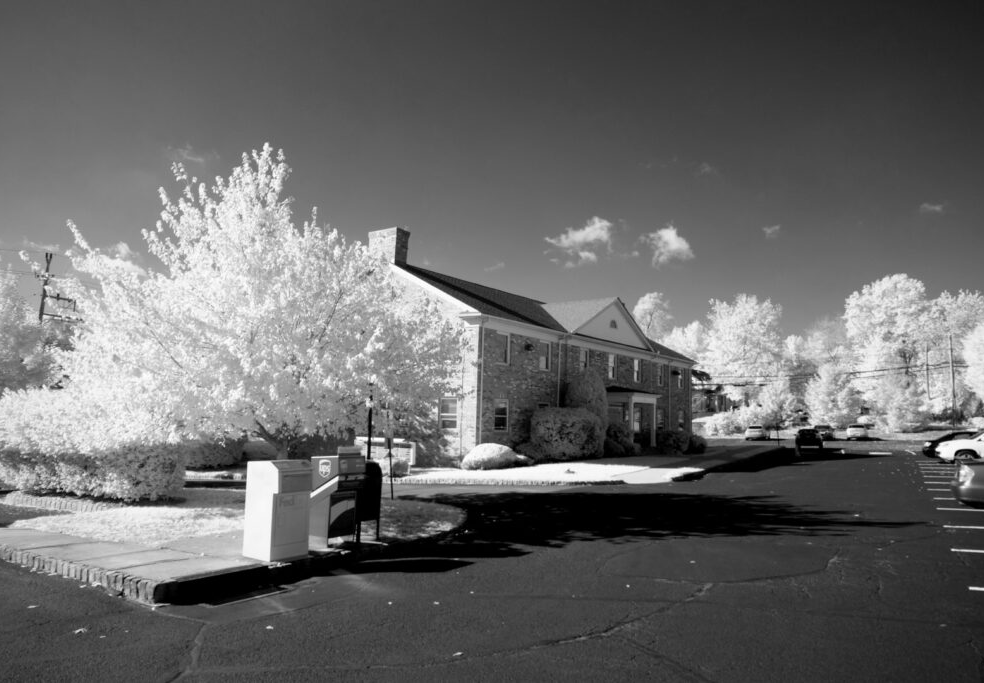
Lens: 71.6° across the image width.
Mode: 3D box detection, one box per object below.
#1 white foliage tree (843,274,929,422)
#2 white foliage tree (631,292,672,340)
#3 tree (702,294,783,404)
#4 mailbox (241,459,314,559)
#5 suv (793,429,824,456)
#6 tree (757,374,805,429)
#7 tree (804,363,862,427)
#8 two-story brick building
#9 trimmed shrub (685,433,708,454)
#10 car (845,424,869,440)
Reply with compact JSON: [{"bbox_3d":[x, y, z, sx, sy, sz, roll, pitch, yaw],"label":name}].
[{"bbox_3d":[50.851,1.160,88.000,10.500,18.400,10.000,-3,-8,30],"label":"white foliage tree"},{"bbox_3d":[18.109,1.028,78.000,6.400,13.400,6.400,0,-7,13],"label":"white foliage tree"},{"bbox_3d":[31.556,1.890,86.000,9.800,15.000,9.500,-1,-7,20],"label":"tree"},{"bbox_3d":[-2.688,2.110,8.631,0.627,1.180,0.538,-4,-8,39],"label":"mailbox"},{"bbox_3d":[23.523,7.323,50.500,1.870,1.700,4.500,-3,-8,31],"label":"suv"},{"bbox_3d":[35.497,7.505,84.000,5.500,6.500,5.500,2,-6,0],"label":"tree"},{"bbox_3d":[42.519,6.661,85.000,6.600,8.100,6.600,2,-6,0],"label":"tree"},{"bbox_3d":[2.533,1.199,42.938,13.340,10.611,26.478,-4,-8,36],"label":"two-story brick building"},{"bbox_3d":[13.629,6.811,45.500,1.600,1.400,1.600,-3,-7,35],"label":"trimmed shrub"},{"bbox_3d":[35.723,8.980,67.000,1.820,1.520,4.500,-3,-8,32],"label":"car"}]

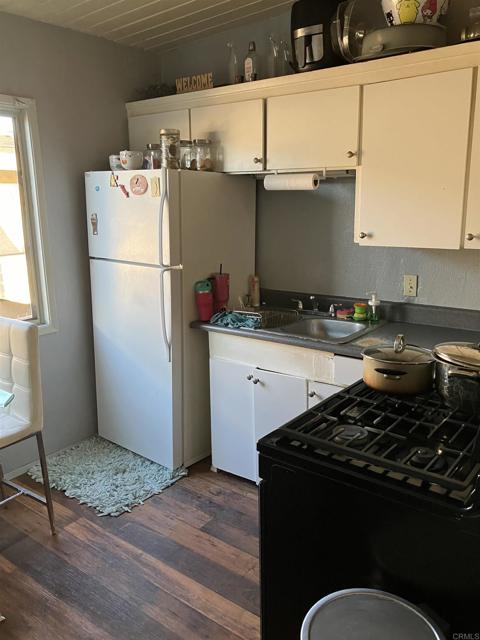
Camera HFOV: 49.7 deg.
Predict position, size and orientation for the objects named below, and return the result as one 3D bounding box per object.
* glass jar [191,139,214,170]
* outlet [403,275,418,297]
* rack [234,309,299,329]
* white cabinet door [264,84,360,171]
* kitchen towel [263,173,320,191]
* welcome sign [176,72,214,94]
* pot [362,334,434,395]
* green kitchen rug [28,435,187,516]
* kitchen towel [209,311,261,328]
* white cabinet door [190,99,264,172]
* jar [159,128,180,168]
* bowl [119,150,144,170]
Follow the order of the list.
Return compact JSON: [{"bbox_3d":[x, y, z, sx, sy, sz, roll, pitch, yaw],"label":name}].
[{"bbox_3d":[-0.208,-0.903,2.868,0.120,0.181,0.120,-1,13,0],"label":"glass jar"},{"bbox_3d":[0.927,-0.184,2.811,0.072,0.116,0.010,8,16,35],"label":"outlet"},{"bbox_3d":[0.096,-0.028,2.813,0.320,0.065,0.320,9,14,35],"label":"rack"},{"bbox_3d":[0.375,-0.987,2.705,0.530,0.376,0.028,8,14,35],"label":"white cabinet door"},{"bbox_3d":[0.272,-0.731,2.744,0.285,0.085,0.085,8,16,35],"label":"kitchen towel"},{"bbox_3d":[-0.258,-1.375,3.015,0.278,0.086,0.018,8,16,35],"label":"welcome sign"},{"bbox_3d":[0.528,0.131,1.720,0.245,0.170,0.310,6,13,25],"label":"pot"},{"bbox_3d":[-0.775,0.880,3.019,0.752,0.030,0.577,9,14,35],"label":"green kitchen rug"},{"bbox_3d":[-0.007,-0.006,2.691,0.260,0.065,0.160,9,14,35],"label":"kitchen towel"},{"bbox_3d":[-0.074,-1.054,3.023,0.519,0.376,0.028,8,14,35],"label":"white cabinet door"},{"bbox_3d":[-0.358,-0.883,2.705,0.106,0.213,0.106,-1,13,0],"label":"jar"},{"bbox_3d":[-0.618,-0.895,2.961,0.132,0.115,0.132,1,11,0],"label":"bowl"}]

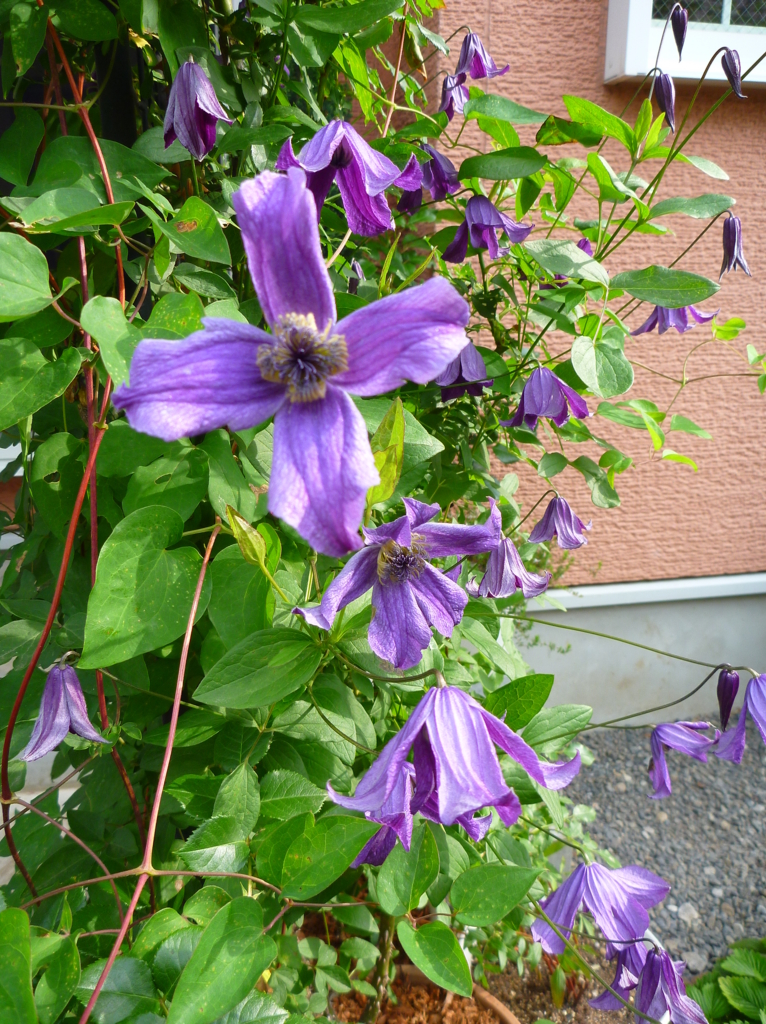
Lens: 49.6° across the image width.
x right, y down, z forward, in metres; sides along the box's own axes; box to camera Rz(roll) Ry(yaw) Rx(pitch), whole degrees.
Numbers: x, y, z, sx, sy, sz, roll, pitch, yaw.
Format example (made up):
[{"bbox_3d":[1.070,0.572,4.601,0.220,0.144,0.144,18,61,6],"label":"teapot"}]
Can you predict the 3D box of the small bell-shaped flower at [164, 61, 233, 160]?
[{"bbox_3d":[-0.102,-0.223,0.460,0.041,0.053,0.041,0,14,0],"label":"small bell-shaped flower"}]

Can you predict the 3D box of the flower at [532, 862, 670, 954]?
[{"bbox_3d":[0.126,0.230,0.480,0.077,0.046,0.066,0,14,0],"label":"flower"}]

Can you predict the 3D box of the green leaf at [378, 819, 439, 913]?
[{"bbox_3d":[0.017,0.221,0.520,0.038,0.012,0.064,6,54,12],"label":"green leaf"}]

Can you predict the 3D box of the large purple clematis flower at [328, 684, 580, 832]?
[{"bbox_3d":[0.032,0.111,0.375,0.107,0.052,0.090,-1,13,0],"label":"large purple clematis flower"}]

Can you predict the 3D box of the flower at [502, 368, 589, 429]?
[{"bbox_3d":[0.122,-0.085,0.620,0.065,0.045,0.058,0,14,0],"label":"flower"}]

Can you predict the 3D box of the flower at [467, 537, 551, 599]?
[{"bbox_3d":[0.102,0.045,0.670,0.066,0.046,0.058,-1,13,0],"label":"flower"}]

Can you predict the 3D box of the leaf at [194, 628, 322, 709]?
[{"bbox_3d":[-0.068,0.084,0.450,0.076,0.012,0.043,-25,60,-15],"label":"leaf"}]

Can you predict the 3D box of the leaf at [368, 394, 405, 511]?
[{"bbox_3d":[0.002,-0.028,0.400,0.020,0.055,0.018,7,0,11],"label":"leaf"}]

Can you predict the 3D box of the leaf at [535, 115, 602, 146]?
[{"bbox_3d":[0.166,-0.341,0.740,0.059,0.032,0.030,0,-11,0],"label":"leaf"}]

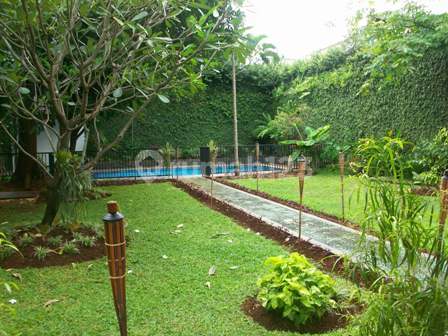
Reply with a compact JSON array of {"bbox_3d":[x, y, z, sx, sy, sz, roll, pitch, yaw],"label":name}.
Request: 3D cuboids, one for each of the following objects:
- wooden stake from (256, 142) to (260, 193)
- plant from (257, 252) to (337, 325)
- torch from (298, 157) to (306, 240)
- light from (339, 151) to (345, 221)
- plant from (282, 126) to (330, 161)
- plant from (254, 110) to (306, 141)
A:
[{"bbox_3d":[0.836,0.001,10.877,0.100,1.220,0.100,-1,5,0],"label":"wooden stake"},{"bbox_3d":[0.648,1.000,3.931,0.660,0.510,0.620,-1,5,0],"label":"plant"},{"bbox_3d":[1.089,0.429,6.192,0.100,1.220,0.100,-1,5,0],"label":"torch"},{"bbox_3d":[1.986,0.330,7.352,0.100,1.180,0.100,-1,5,0],"label":"light"},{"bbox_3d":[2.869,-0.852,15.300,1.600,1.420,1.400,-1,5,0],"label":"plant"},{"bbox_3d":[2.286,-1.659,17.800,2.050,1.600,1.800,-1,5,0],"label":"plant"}]

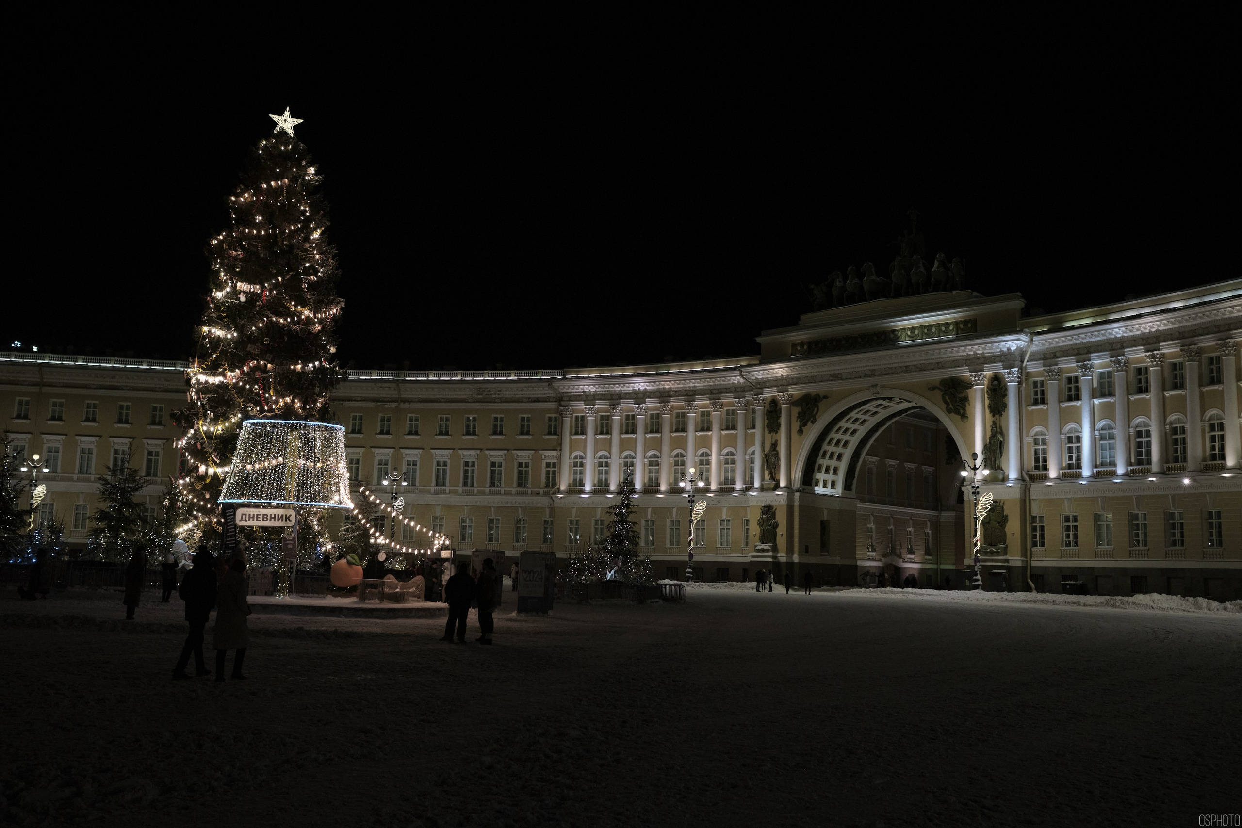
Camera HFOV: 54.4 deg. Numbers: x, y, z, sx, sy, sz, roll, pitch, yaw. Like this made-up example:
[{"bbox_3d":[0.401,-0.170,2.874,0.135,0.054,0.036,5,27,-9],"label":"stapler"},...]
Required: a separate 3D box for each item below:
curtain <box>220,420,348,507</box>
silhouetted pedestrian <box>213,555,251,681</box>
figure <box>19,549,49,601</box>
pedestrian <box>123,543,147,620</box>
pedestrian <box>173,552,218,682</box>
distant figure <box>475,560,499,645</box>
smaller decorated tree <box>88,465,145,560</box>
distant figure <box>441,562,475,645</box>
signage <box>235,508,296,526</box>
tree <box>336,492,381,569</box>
[{"bbox_3d":[-11.471,1.706,41.253,4.250,2.850,4.250,2,-7,0],"label":"curtain"},{"bbox_3d":[-5.425,2.837,16.833,0.520,1.700,0.420,-3,-8,30],"label":"silhouetted pedestrian"},{"bbox_3d":[-20.218,5.529,41.686,0.550,1.740,0.500,6,-8,-30],"label":"figure"},{"bbox_3d":[-12.097,4.188,30.045,0.450,1.830,0.500,8,-9,-41],"label":"pedestrian"},{"bbox_3d":[-5.987,2.802,16.951,0.550,1.770,0.500,-4,-9,37],"label":"pedestrian"},{"bbox_3d":[-2.894,4.020,25.996,0.420,1.790,0.500,-1,-8,22],"label":"distant figure"},{"bbox_3d":[-24.012,5.278,57.625,2.850,5.990,2.850,2,-7,0],"label":"smaller decorated tree"},{"bbox_3d":[-3.558,4.081,26.355,0.620,1.720,0.420,3,-7,-14],"label":"distant figure"},{"bbox_3d":[-11.958,3.460,40.653,1.950,0.550,0.180,2,-7,-5],"label":"signage"},{"bbox_3d":[-13.893,6.723,63.674,2.300,5.210,2.300,2,-7,0],"label":"tree"}]

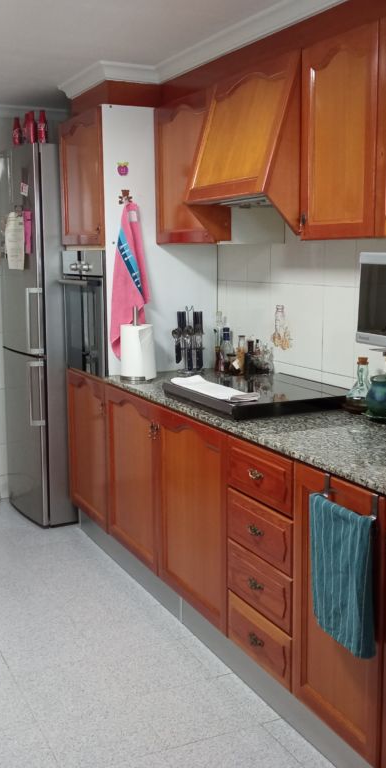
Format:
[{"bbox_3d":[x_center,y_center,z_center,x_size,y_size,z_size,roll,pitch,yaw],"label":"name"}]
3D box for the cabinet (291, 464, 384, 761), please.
[{"bbox_3d":[0.650,0.589,2.350,0.591,0.731,0.402,-5,10,-26],"label":"cabinet"}]

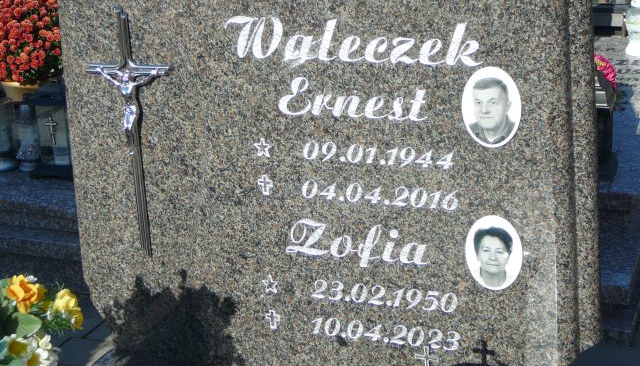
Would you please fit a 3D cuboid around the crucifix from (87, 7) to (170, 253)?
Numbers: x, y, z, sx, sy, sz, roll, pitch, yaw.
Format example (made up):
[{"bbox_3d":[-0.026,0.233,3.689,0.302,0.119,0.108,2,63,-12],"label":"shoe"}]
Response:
[{"bbox_3d":[-0.381,-0.094,2.287,0.186,0.525,0.040,4,19,20],"label":"crucifix"}]

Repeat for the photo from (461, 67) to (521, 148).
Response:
[{"bbox_3d":[0.305,-0.134,2.015,0.110,0.150,0.010,4,19,20],"label":"photo"}]

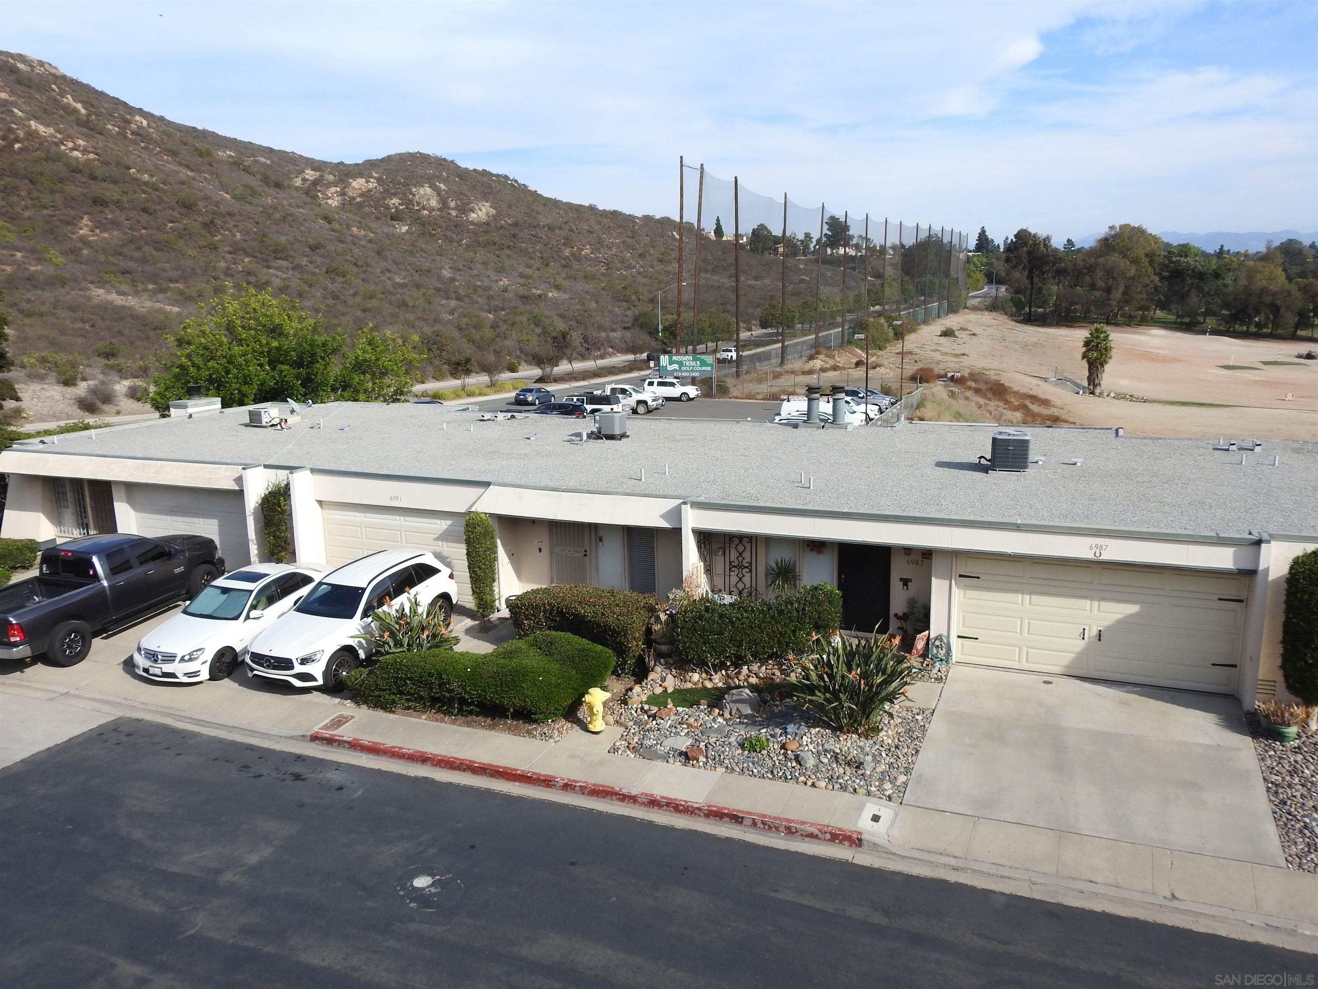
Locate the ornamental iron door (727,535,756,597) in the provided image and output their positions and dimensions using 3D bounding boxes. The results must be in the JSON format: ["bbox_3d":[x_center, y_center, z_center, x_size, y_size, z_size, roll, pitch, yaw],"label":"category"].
[{"bbox_3d":[1.699,1.634,21.899,0.640,2.030,0.070,4,13,23],"label":"ornamental iron door"}]

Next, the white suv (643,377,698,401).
[{"bbox_3d":[1.017,-8.837,89.927,4.820,1.830,1.980,2,12,17],"label":"white suv"}]

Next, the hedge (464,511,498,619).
[{"bbox_3d":[-3.732,1.512,22.383,0.630,2.350,0.590,-1,12,0],"label":"hedge"}]

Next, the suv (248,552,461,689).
[{"bbox_3d":[-5.973,2.353,20.974,1.900,1.640,4.660,4,16,25],"label":"suv"}]

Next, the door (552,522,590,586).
[{"bbox_3d":[-1.949,1.354,23.434,0.950,2.060,0.080,4,13,23],"label":"door"}]

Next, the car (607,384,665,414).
[{"bbox_3d":[-2.402,-7.253,81.175,5.900,1.970,2.030,6,14,32],"label":"car"}]

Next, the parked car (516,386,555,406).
[{"bbox_3d":[-10.389,-8.382,90.152,1.790,1.440,4.620,4,13,22],"label":"parked car"}]

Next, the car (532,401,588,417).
[{"bbox_3d":[-7.092,-5.370,70.975,4.750,1.700,1.900,2,12,16],"label":"car"}]

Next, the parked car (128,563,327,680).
[{"bbox_3d":[-8.532,2.448,22.037,1.800,1.450,4.580,4,16,25],"label":"parked car"}]

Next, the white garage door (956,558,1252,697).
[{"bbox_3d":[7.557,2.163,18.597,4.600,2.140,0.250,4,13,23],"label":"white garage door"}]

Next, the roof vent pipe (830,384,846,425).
[{"bbox_3d":[5.002,-2.492,29.596,0.440,1.100,0.440,4,13,23],"label":"roof vent pipe"}]

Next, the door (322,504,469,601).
[{"bbox_3d":[-5.819,1.280,24.332,4.550,2.120,0.120,4,13,23],"label":"door"}]

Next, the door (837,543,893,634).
[{"bbox_3d":[3.995,1.692,20.787,1.040,2.050,0.080,4,13,23],"label":"door"}]

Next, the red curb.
[{"bbox_3d":[-1.546,4.369,16.072,9.230,0.160,0.180,4,13,23],"label":"red curb"}]

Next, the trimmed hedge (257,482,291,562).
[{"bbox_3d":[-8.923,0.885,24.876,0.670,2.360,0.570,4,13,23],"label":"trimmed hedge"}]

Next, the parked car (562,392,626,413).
[{"bbox_3d":[-5.414,-6.000,74.370,5.300,1.870,1.880,3,13,20],"label":"parked car"}]

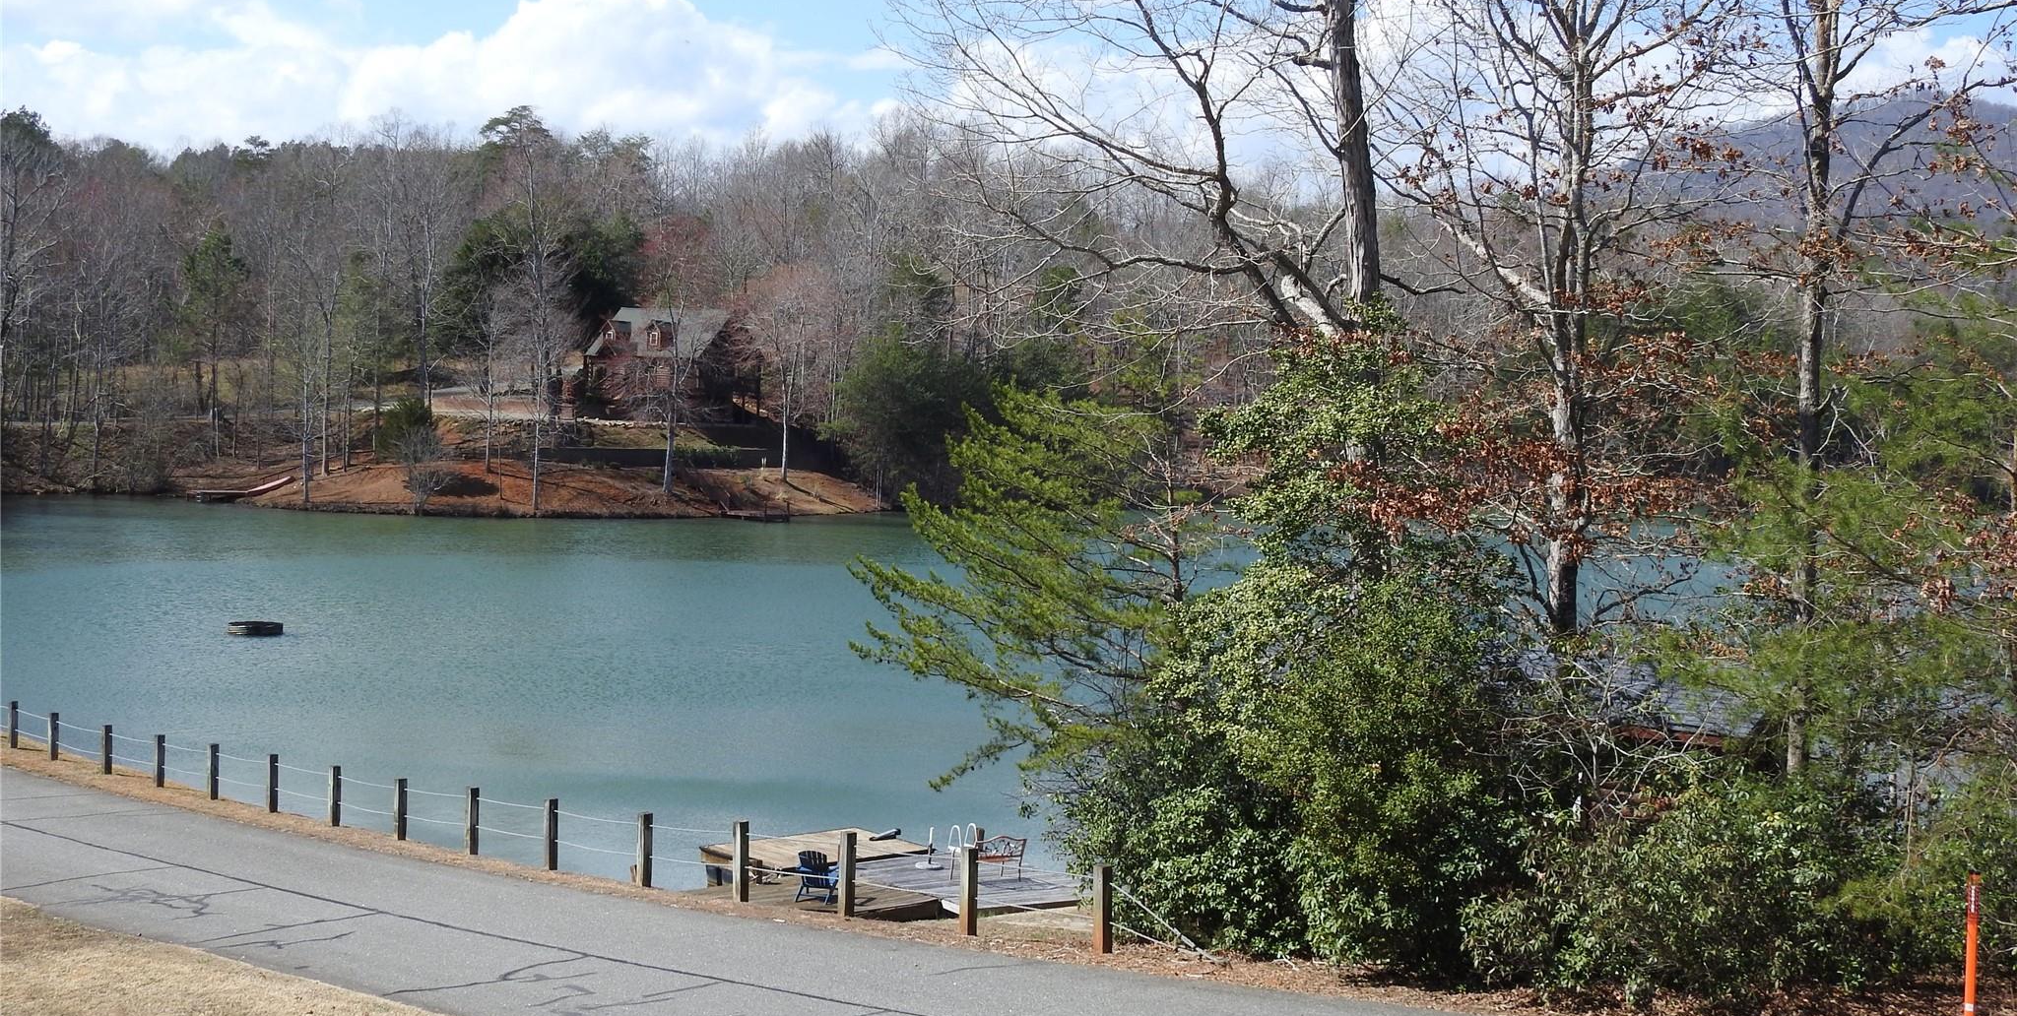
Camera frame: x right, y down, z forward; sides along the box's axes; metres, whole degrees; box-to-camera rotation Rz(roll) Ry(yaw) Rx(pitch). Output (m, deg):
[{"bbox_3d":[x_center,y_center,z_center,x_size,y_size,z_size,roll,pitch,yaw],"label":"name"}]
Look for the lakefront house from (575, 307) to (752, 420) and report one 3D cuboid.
[{"bbox_3d":[-27.270,-11.764,189.654,11.300,9.000,9.000,2,4,31],"label":"lakefront house"}]

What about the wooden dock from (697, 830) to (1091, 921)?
[{"bbox_3d":[-2.208,7.239,43.853,6.800,0.900,7.200,-2,4,-36],"label":"wooden dock"}]

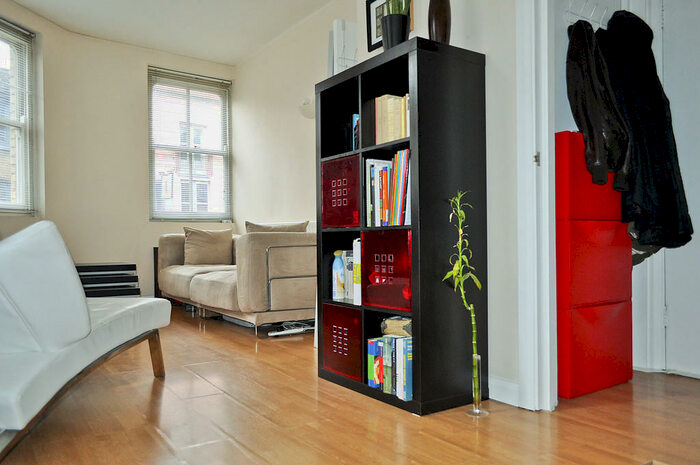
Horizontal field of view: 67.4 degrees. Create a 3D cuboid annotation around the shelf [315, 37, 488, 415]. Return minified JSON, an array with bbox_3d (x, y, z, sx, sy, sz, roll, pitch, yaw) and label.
[{"bbox_3d":[0.213,-0.019,2.493,0.390,1.490,0.790,0,-1,-34],"label":"shelf"}]

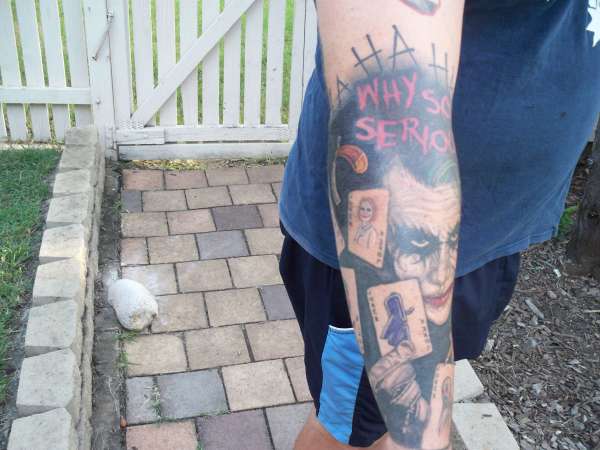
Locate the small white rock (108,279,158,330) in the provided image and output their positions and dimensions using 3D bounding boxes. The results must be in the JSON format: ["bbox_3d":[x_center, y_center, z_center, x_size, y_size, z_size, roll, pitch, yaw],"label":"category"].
[{"bbox_3d":[-0.553,0.262,2.118,0.140,0.105,0.235,-15,34,-30],"label":"small white rock"}]

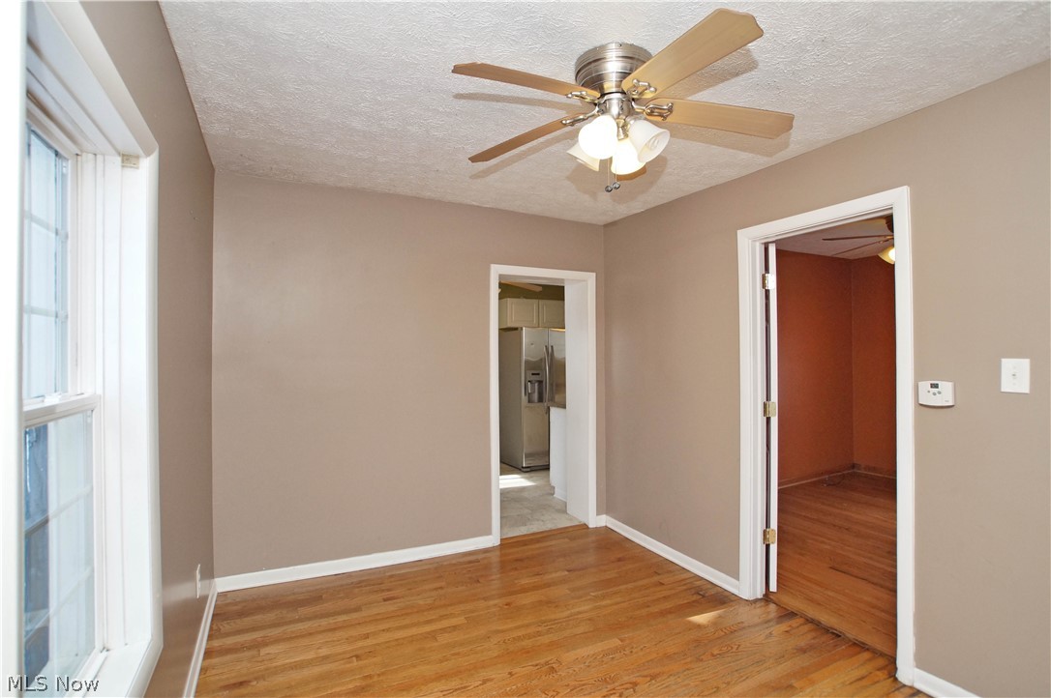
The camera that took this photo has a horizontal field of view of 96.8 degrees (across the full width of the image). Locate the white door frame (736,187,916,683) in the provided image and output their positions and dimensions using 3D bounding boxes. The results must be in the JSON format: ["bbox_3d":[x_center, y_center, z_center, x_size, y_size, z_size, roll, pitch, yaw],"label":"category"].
[{"bbox_3d":[1.470,0.360,2.347,0.139,2.089,0.822,0,-1,-29],"label":"white door frame"}]

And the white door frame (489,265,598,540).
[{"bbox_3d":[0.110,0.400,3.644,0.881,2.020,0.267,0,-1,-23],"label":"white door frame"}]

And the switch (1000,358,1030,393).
[{"bbox_3d":[1.772,0.098,1.688,0.012,0.118,0.072,0,-1,-29],"label":"switch"}]

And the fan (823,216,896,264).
[{"bbox_3d":[2.780,-0.790,3.400,1.260,0.430,1.260,0,-1,-29],"label":"fan"}]

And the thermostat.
[{"bbox_3d":[1.654,0.179,1.880,0.030,0.093,0.115,0,-1,-29],"label":"thermostat"}]

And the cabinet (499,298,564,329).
[{"bbox_3d":[0.114,-0.457,6.252,0.860,0.375,0.330,0,-1,-23],"label":"cabinet"}]

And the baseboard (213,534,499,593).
[{"bbox_3d":[-1.005,1.366,3.007,1.683,0.077,0.018,0,-1,-23],"label":"baseboard"}]

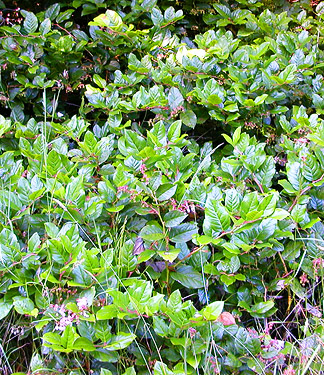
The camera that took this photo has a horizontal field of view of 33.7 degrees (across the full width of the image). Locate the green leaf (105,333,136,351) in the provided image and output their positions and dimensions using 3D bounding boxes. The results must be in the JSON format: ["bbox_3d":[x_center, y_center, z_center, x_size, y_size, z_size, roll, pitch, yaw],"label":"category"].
[{"bbox_3d":[-0.102,0.384,1.330,0.080,0.020,0.037,-15,44,-16],"label":"green leaf"}]

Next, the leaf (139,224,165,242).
[{"bbox_3d":[-0.027,0.136,1.540,0.070,0.020,0.057,-6,53,-4],"label":"leaf"}]

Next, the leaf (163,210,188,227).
[{"bbox_3d":[0.032,0.080,1.380,0.066,0.016,0.042,-21,46,-13],"label":"leaf"}]

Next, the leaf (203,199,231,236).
[{"bbox_3d":[0.138,0.076,1.350,0.062,0.020,0.090,-12,68,-11],"label":"leaf"}]

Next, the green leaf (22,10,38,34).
[{"bbox_3d":[-0.455,-0.571,1.850,0.047,0.018,0.088,-19,71,-7],"label":"green leaf"}]

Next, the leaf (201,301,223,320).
[{"bbox_3d":[0.118,0.288,1.250,0.062,0.020,0.042,-47,55,-11],"label":"leaf"}]

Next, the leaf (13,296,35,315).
[{"bbox_3d":[-0.368,0.313,1.420,0.070,0.018,0.041,27,63,15],"label":"leaf"}]

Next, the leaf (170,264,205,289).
[{"bbox_3d":[0.074,0.246,1.470,0.103,0.020,0.059,29,55,23],"label":"leaf"}]

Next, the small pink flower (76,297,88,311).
[{"bbox_3d":[-0.205,0.300,1.380,0.031,0.032,0.030,0,23,0],"label":"small pink flower"}]

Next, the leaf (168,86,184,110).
[{"bbox_3d":[0.046,-0.283,1.700,0.050,0.018,0.080,-2,66,-1],"label":"leaf"}]

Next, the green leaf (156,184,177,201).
[{"bbox_3d":[0.016,0.015,1.620,0.076,0.020,0.045,-36,61,-24],"label":"green leaf"}]

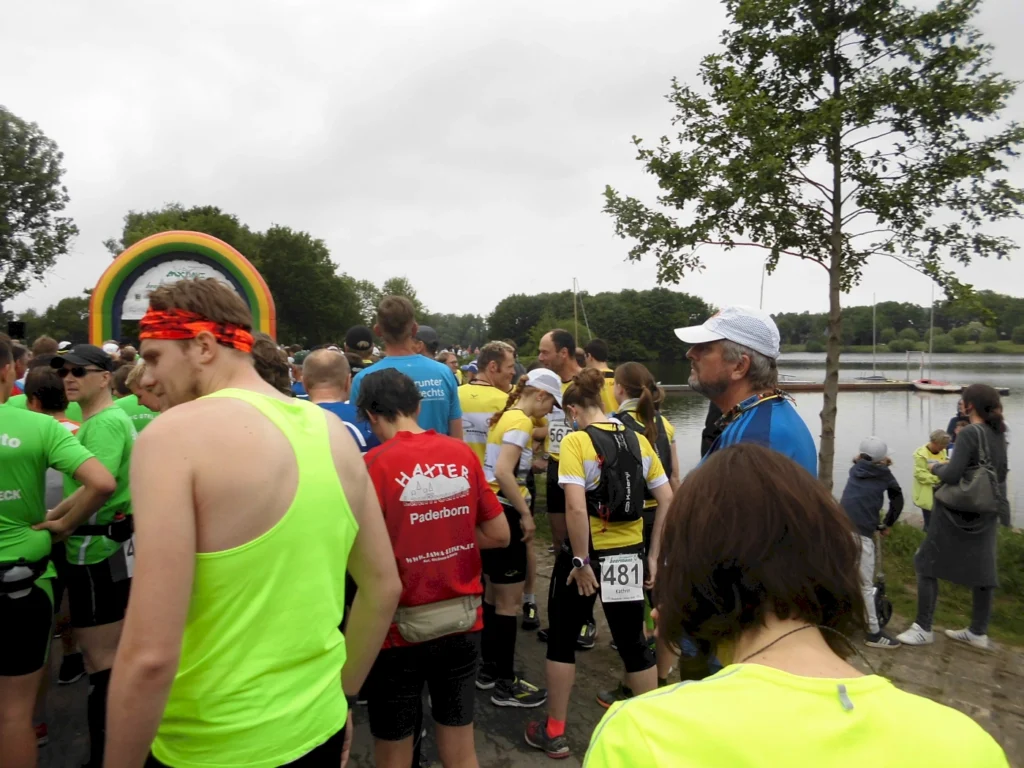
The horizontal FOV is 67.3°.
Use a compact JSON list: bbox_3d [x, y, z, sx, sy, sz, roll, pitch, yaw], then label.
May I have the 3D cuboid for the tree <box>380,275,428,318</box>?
[{"bbox_3d":[-9.100,-5.400,65.000,4.200,7.800,4.200,0,3,0],"label":"tree"}]

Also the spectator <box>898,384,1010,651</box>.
[{"bbox_3d":[2.812,0.844,4.962,0.600,1.670,0.500,2,3,31],"label":"spectator"}]

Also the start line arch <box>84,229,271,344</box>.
[{"bbox_3d":[-10.711,-2.293,25.135,5.700,5.400,1.000,-1,3,-17],"label":"start line arch"}]

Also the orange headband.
[{"bbox_3d":[-0.615,-0.104,1.500,0.215,0.065,0.175,8,3,-12],"label":"orange headband"}]

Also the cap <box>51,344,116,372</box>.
[{"bbox_3d":[-1.790,-0.105,3.200,0.180,0.130,0.270,1,3,25],"label":"cap"}]

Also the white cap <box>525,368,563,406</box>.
[{"bbox_3d":[0.155,0.018,3.780,0.170,0.140,0.250,0,-35,50],"label":"white cap"}]

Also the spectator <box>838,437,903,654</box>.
[{"bbox_3d":[2.260,0.990,4.900,0.460,1.340,0.480,3,4,43],"label":"spectator"}]

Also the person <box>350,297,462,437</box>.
[{"bbox_3d":[-0.460,0.585,3.360,0.530,1.920,0.330,0,3,-5],"label":"person"}]

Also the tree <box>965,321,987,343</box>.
[{"bbox_3d":[108.500,-12.300,180.000,5.100,5.200,5.100,2,3,30],"label":"tree"}]

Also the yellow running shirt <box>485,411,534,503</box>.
[{"bbox_3d":[-0.017,0.359,3.760,0.270,0.530,0.420,-1,3,-15],"label":"yellow running shirt"}]

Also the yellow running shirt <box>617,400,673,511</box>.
[{"bbox_3d":[0.631,0.344,3.750,0.410,0.550,0.270,-2,4,-40],"label":"yellow running shirt"}]

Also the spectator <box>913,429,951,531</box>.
[{"bbox_3d":[3.720,1.100,6.800,0.340,1.440,0.450,2,3,35],"label":"spectator"}]

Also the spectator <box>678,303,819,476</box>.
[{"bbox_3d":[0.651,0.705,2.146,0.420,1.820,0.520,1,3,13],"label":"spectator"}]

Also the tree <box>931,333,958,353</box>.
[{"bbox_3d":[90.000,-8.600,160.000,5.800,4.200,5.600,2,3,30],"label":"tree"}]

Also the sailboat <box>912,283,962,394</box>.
[{"bbox_3d":[25.389,-2.825,46.163,1.500,6.500,3.600,-1,3,-27],"label":"sailboat"}]

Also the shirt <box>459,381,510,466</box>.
[{"bbox_3d":[-0.164,0.314,4.280,0.500,0.650,0.280,1,3,27],"label":"shirt"}]

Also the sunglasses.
[{"bbox_3d":[-1.746,-0.049,3.120,0.145,0.045,0.140,1,3,11],"label":"sunglasses"}]

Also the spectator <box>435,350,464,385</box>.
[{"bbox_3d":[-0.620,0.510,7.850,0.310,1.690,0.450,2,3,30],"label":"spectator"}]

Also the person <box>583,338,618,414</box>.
[{"bbox_3d":[0.700,0.540,6.150,0.480,1.790,0.320,-1,3,-20],"label":"person"}]

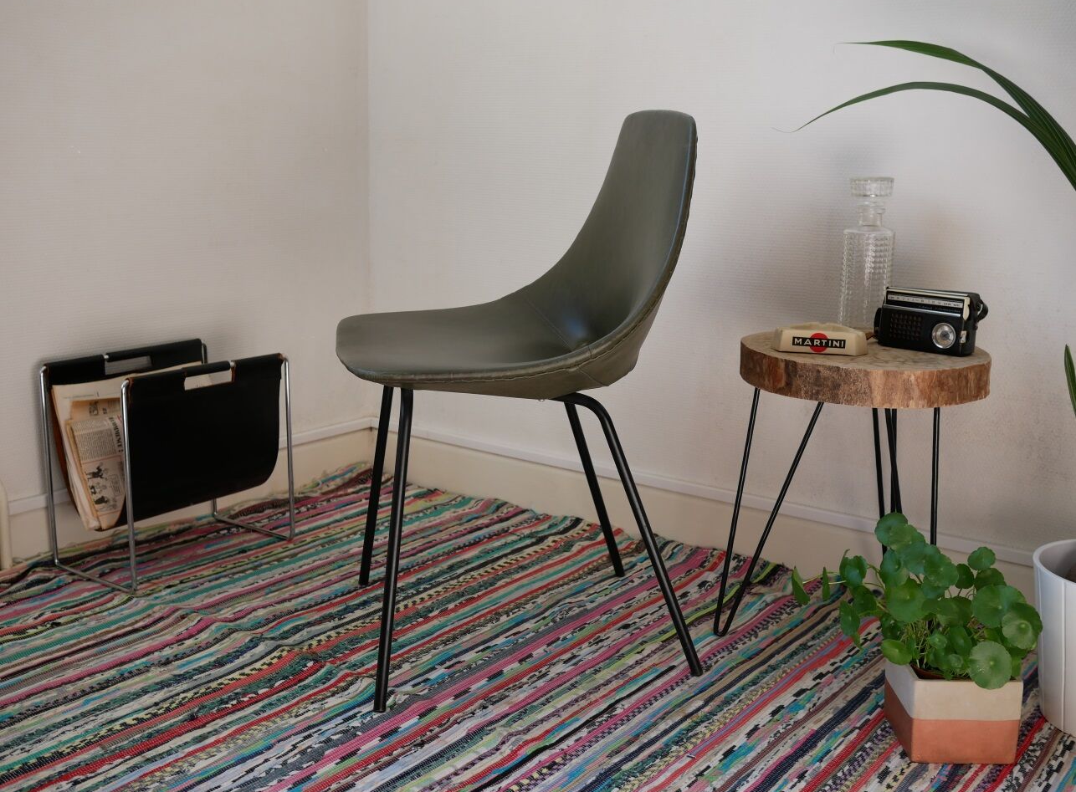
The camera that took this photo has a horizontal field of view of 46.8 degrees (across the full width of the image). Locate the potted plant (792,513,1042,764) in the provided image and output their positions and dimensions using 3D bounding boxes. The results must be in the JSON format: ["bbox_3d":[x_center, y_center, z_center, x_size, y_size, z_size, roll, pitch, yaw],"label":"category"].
[{"bbox_3d":[0.479,0.298,1.604,0.306,0.302,0.219,1,12,0],"label":"potted plant"}]

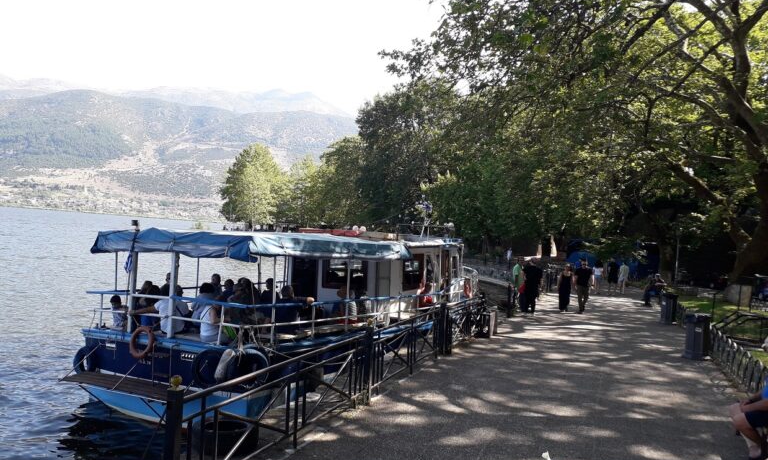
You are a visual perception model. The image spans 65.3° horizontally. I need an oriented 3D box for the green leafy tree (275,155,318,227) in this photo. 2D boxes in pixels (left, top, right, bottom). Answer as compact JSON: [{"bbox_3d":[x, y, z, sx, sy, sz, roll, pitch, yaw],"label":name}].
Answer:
[{"bbox_3d":[-11.577,-4.383,82.013,7.800,11.890,7.800,4,0,0],"label":"green leafy tree"}]

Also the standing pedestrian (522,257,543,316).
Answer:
[{"bbox_3d":[4.627,1.754,18.600,0.550,1.760,0.380,4,0,-6],"label":"standing pedestrian"}]

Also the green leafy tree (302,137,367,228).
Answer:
[{"bbox_3d":[-4.956,-4.164,66.013,9.000,12.260,9.000,4,0,0],"label":"green leafy tree"}]

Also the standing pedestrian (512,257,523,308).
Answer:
[{"bbox_3d":[4.321,1.747,19.200,0.360,1.740,0.480,4,0,-6],"label":"standing pedestrian"}]

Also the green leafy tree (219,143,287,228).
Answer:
[{"bbox_3d":[-16.191,-4.864,75.013,8.600,12.170,8.600,4,0,0],"label":"green leafy tree"}]

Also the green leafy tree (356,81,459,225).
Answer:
[{"bbox_3d":[2.315,-4.412,45.015,9.500,13.620,9.500,4,0,0],"label":"green leafy tree"}]

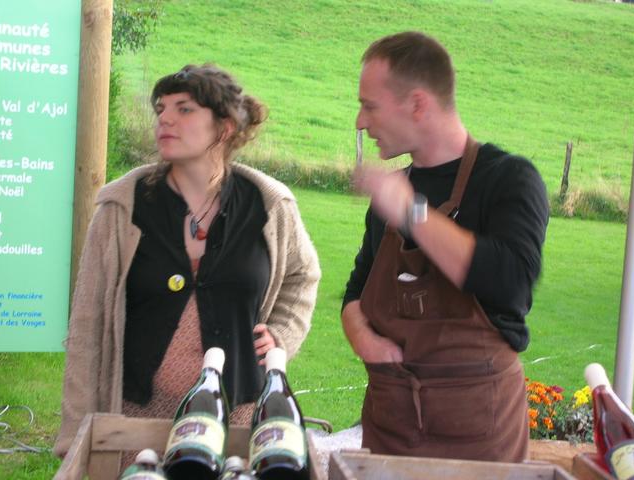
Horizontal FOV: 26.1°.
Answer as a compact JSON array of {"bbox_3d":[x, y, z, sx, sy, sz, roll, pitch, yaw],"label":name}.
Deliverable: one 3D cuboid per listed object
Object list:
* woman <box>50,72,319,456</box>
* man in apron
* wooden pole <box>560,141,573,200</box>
[{"bbox_3d":[-0.316,0.443,3.191,0.580,1.680,0.360,3,6,0],"label":"woman"},{"bbox_3d":[0.222,0.456,2.916,0.500,1.780,0.460,7,7,33],"label":"man in apron"},{"bbox_3d":[3.361,-0.864,18.552,0.090,0.950,0.090,7,6,0],"label":"wooden pole"}]

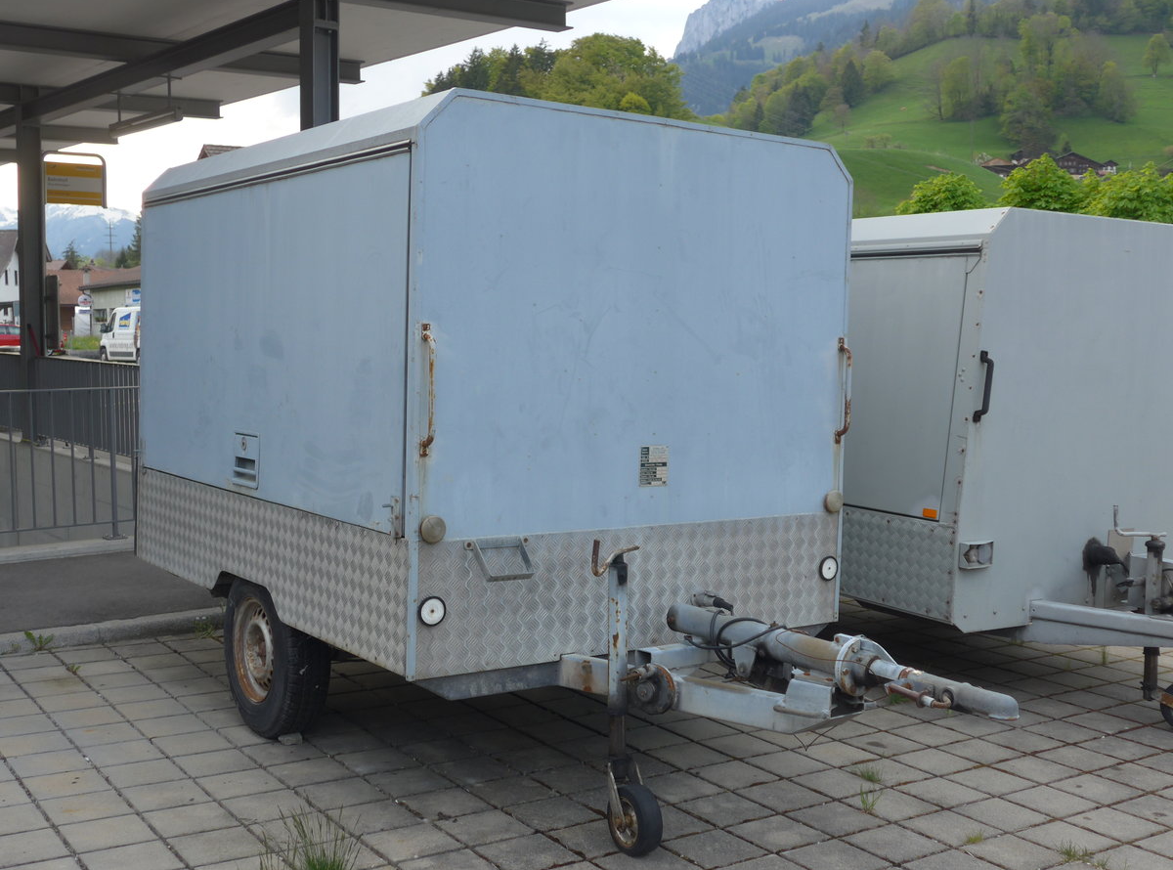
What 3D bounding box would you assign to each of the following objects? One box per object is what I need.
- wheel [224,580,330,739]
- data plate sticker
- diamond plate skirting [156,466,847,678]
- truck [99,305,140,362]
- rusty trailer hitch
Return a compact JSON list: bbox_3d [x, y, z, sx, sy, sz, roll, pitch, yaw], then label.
[{"bbox_3d":[-1.177,0.810,5.265,0.185,0.655,0.655,-1,5,-35],"label":"wheel"},{"bbox_3d":[0.227,0.103,4.628,0.120,0.136,0.003,-1,5,-35],"label":"data plate sticker"},{"bbox_3d":[-0.532,0.421,5.703,1.790,0.409,2.579,-1,5,-35],"label":"diamond plate skirting"},{"bbox_3d":[-16.550,-3.750,52.400,2.050,2.270,5.200,-3,6,-44],"label":"truck"},{"bbox_3d":[0.599,0.815,4.026,0.770,0.900,1.510,-1,5,-35],"label":"rusty trailer hitch"}]

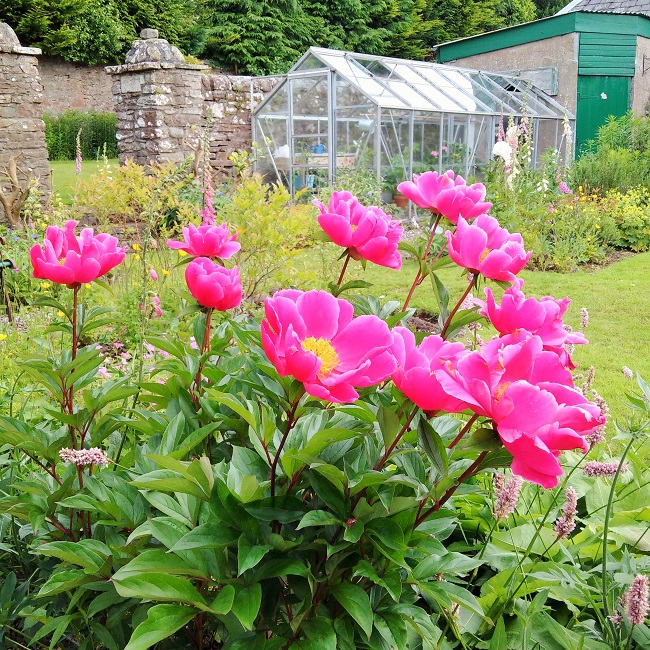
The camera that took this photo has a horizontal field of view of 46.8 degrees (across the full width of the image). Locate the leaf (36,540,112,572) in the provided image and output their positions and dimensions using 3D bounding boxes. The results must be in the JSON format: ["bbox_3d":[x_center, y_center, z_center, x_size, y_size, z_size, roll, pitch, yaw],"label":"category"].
[{"bbox_3d":[-0.318,0.294,0.950,0.095,0.030,0.045,6,11,-15],"label":"leaf"}]

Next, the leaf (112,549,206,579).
[{"bbox_3d":[-0.203,0.293,0.920,0.115,0.030,0.050,-3,13,-12],"label":"leaf"}]

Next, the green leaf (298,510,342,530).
[{"bbox_3d":[-0.007,0.239,0.920,0.058,0.022,0.030,-9,14,-15],"label":"green leaf"}]

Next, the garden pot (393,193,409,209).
[{"bbox_3d":[0.933,-1.490,9.100,0.205,0.190,0.205,-1,13,0],"label":"garden pot"}]

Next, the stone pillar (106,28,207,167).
[{"bbox_3d":[-2.190,-2.741,9.835,0.920,2.150,0.920,10,17,40],"label":"stone pillar"}]

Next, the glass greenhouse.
[{"bbox_3d":[1.474,-2.560,10.307,1.870,1.920,4.920,10,17,40],"label":"glass greenhouse"}]

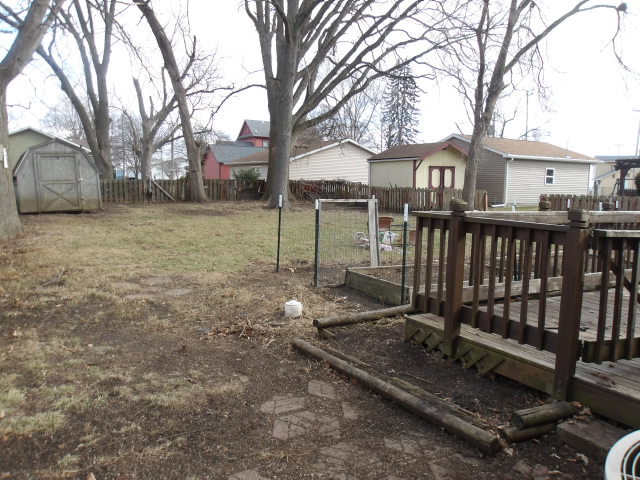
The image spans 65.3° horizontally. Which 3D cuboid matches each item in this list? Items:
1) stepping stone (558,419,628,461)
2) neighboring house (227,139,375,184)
[{"bbox_3d":[1.785,1.262,3.127,0.370,0.100,0.410,-3,8,-32],"label":"stepping stone"},{"bbox_3d":[-0.487,-5.436,38.686,10.960,4.253,8.165,-4,9,-37],"label":"neighboring house"}]

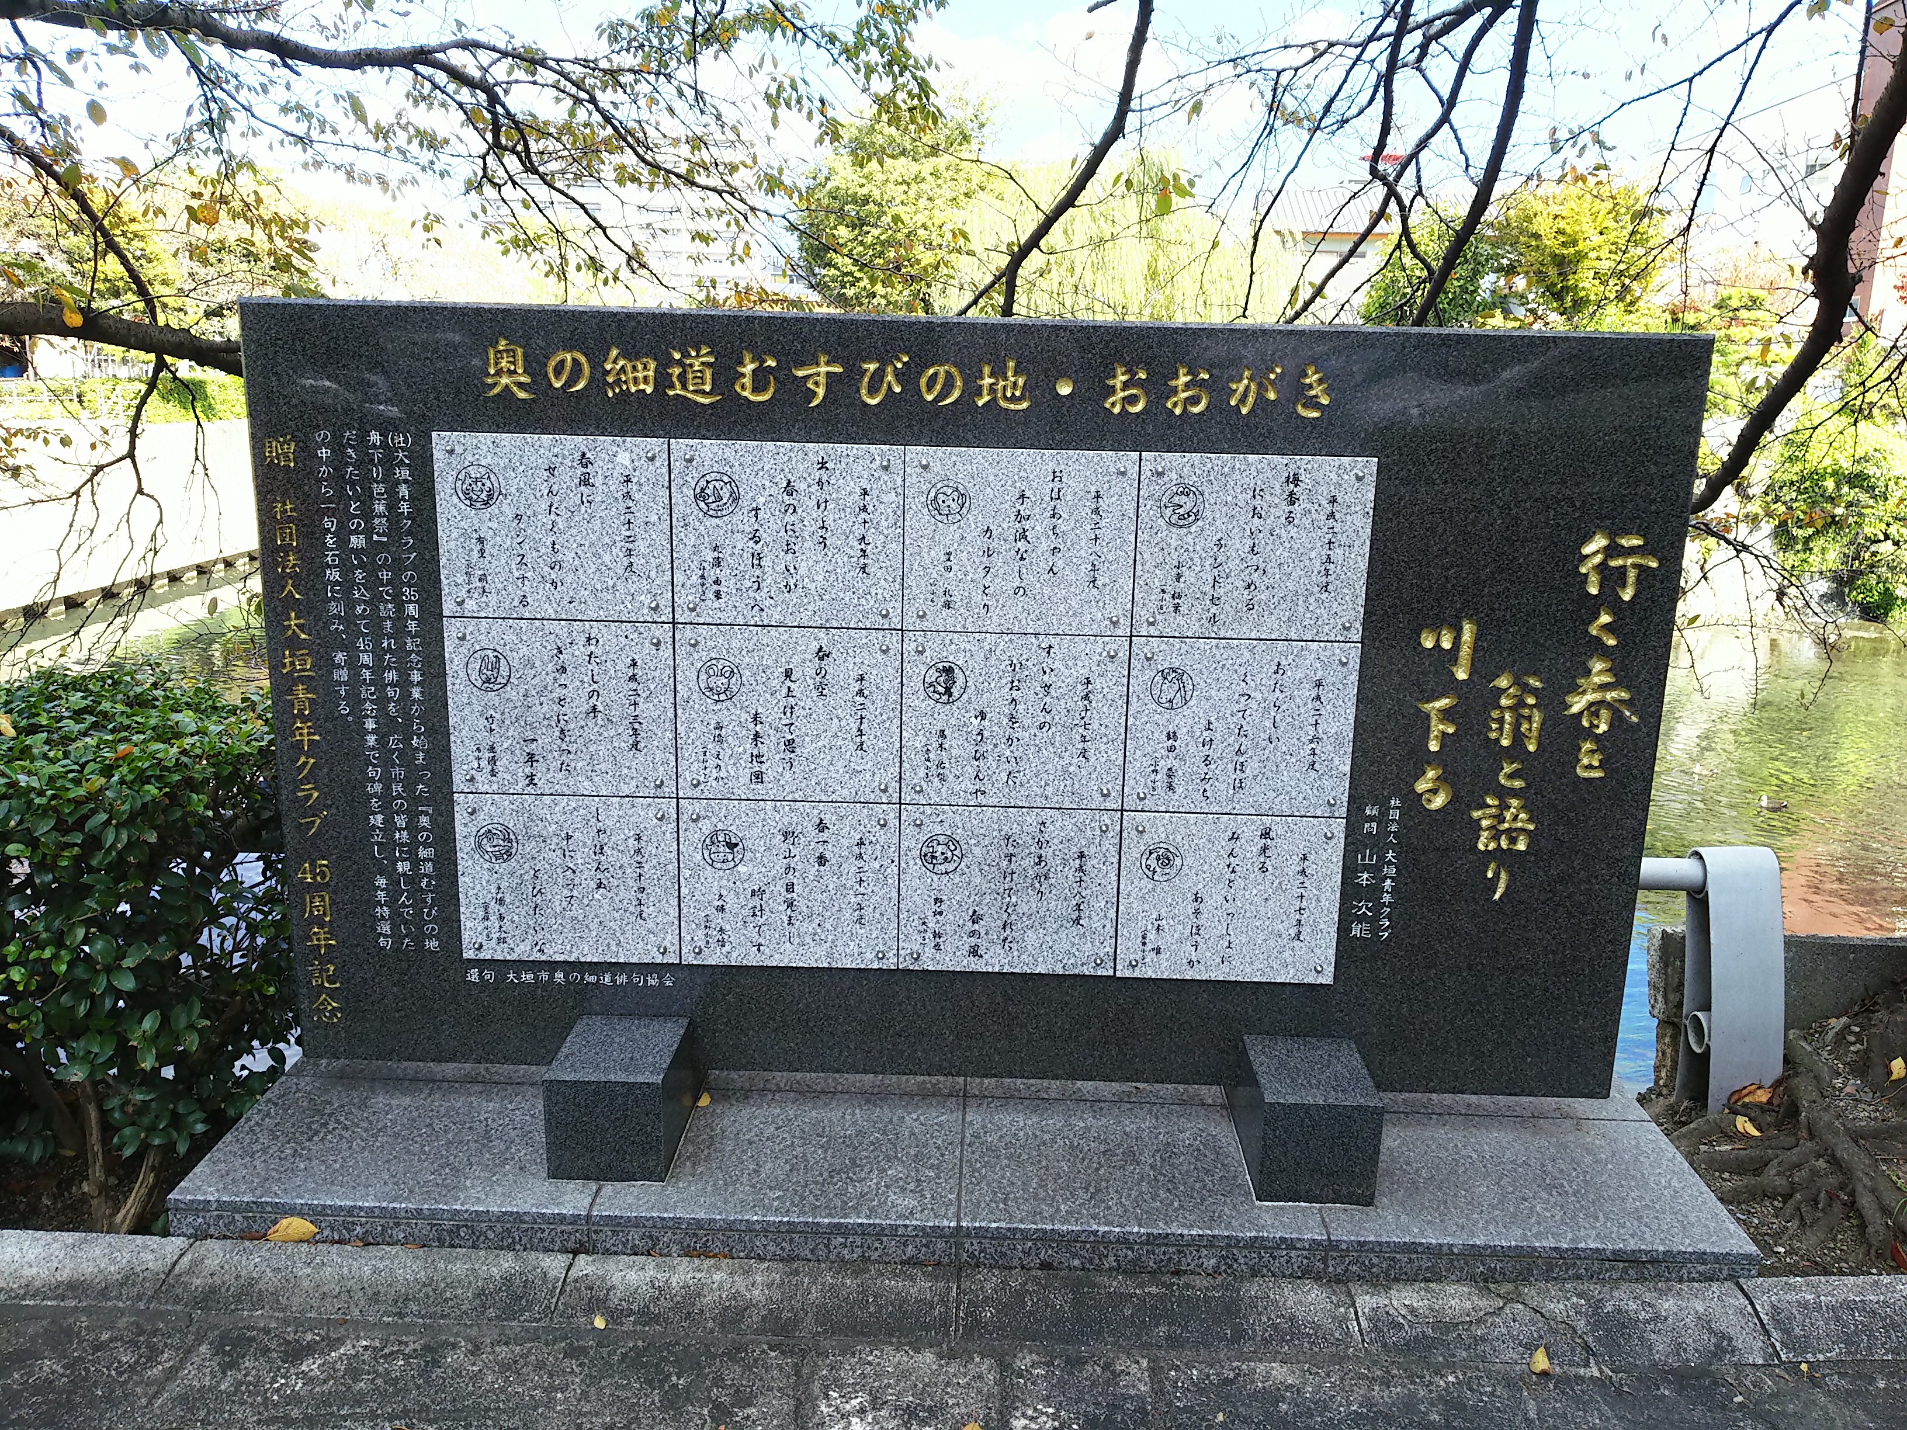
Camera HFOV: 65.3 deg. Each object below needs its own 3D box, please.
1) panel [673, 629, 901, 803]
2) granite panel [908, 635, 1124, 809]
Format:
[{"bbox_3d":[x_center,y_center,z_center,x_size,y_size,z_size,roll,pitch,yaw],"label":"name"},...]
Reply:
[{"bbox_3d":[-0.275,-0.001,2.494,0.373,0.296,0.020,2,13,1],"label":"panel"},{"bbox_3d":[0.106,0.010,2.595,0.391,0.310,0.020,2,14,0],"label":"granite panel"}]

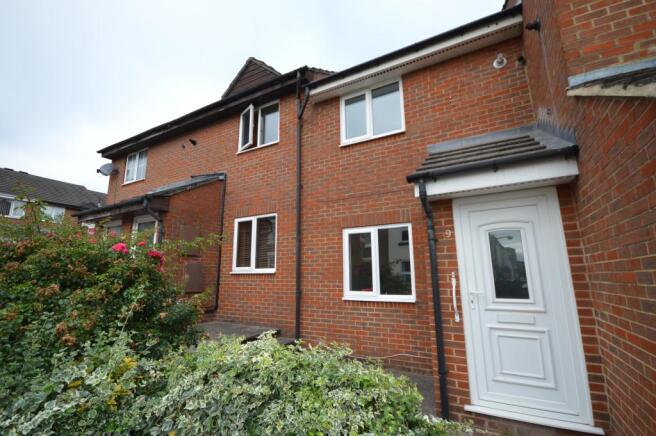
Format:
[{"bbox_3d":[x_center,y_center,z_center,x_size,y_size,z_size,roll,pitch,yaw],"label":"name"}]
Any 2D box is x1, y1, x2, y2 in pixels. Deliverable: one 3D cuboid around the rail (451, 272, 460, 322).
[{"bbox_3d":[1.325,0.823,2.848,0.055,0.500,0.080,-6,-13,27],"label":"rail"}]

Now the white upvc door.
[{"bbox_3d":[1.805,0.778,2.660,0.950,2.100,0.100,-6,-13,27],"label":"white upvc door"}]

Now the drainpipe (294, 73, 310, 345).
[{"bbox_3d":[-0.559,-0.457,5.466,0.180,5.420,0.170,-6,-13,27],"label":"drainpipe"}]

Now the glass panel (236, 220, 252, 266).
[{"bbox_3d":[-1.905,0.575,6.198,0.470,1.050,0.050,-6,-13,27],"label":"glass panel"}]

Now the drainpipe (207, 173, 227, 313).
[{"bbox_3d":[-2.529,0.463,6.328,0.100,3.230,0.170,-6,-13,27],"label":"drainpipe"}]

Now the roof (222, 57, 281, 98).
[{"bbox_3d":[-1.681,-3.405,7.048,1.950,1.000,1.000,-6,-13,27],"label":"roof"}]

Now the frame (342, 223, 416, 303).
[{"bbox_3d":[0.821,0.774,4.633,1.240,1.240,0.100,-6,-13,27],"label":"frame"}]

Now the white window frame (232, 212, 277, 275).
[{"bbox_3d":[-1.624,0.586,5.997,1.240,1.240,0.100,-6,-13,27],"label":"white window frame"}]

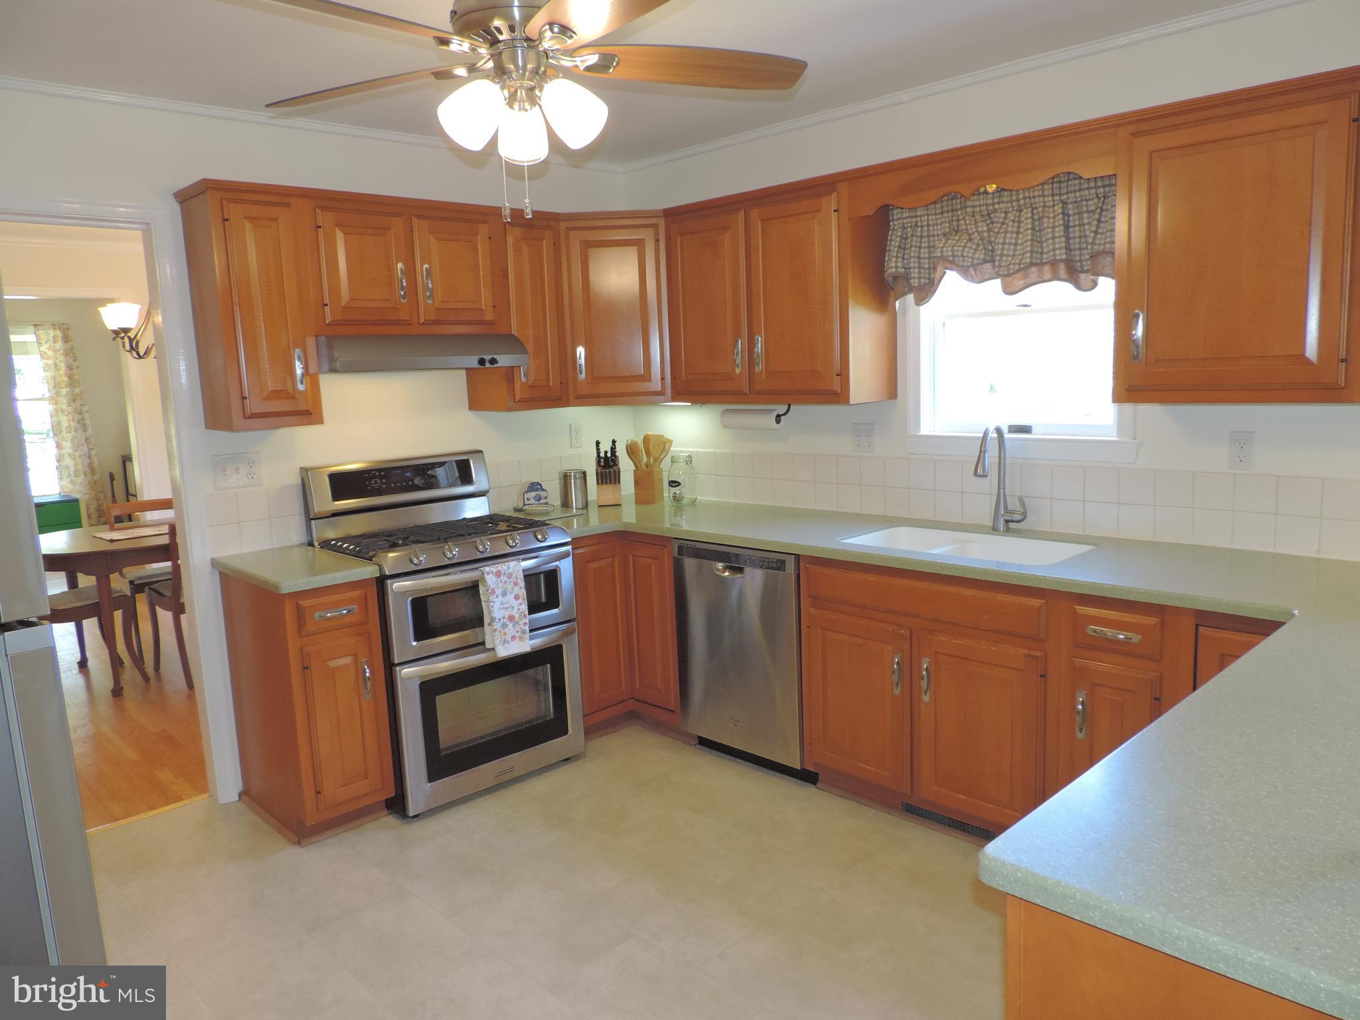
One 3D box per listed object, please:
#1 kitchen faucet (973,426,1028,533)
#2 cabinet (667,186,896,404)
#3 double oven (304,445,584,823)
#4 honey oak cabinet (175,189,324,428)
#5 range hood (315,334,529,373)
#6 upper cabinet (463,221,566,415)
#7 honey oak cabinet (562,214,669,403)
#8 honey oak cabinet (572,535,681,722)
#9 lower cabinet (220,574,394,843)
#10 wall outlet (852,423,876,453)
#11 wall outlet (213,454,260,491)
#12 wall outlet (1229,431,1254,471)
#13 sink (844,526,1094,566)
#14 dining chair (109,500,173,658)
[{"bbox_3d":[1.055,-0.100,3.110,0.216,0.368,0.114,-10,12,-44],"label":"kitchen faucet"},{"bbox_3d":[0.368,-0.799,3.694,0.314,0.745,0.901,-10,12,-44],"label":"cabinet"},{"bbox_3d":[-0.882,0.412,3.550,0.767,1.185,0.684,-10,12,-44],"label":"double oven"},{"bbox_3d":[-1.468,-0.675,3.247,0.302,0.786,0.317,-10,12,-43],"label":"honey oak cabinet"},{"bbox_3d":[-1.008,-0.583,3.501,0.762,0.128,0.463,-10,12,-44],"label":"range hood"},{"bbox_3d":[-0.690,-0.788,3.904,0.301,0.745,0.314,-10,12,-44],"label":"upper cabinet"},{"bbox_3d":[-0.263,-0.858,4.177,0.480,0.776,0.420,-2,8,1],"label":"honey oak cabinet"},{"bbox_3d":[-0.216,0.412,4.079,0.920,0.761,0.920,-10,12,-44],"label":"honey oak cabinet"},{"bbox_3d":[-1.318,0.642,3.315,0.307,0.868,0.632,-10,12,-43],"label":"lower cabinet"},{"bbox_3d":[0.714,-0.278,3.659,0.010,0.114,0.111,-10,12,-44],"label":"wall outlet"},{"bbox_3d":[-1.557,-0.136,3.321,0.161,0.117,0.010,-10,12,-44],"label":"wall outlet"},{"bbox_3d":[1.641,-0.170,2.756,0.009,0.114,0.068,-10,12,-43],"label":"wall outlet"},{"bbox_3d":[0.922,0.208,3.072,0.380,0.197,0.730,-10,12,-43],"label":"sink"},{"bbox_3d":[-3.018,0.389,5.514,0.470,0.860,0.545,-10,12,-43],"label":"dining chair"}]

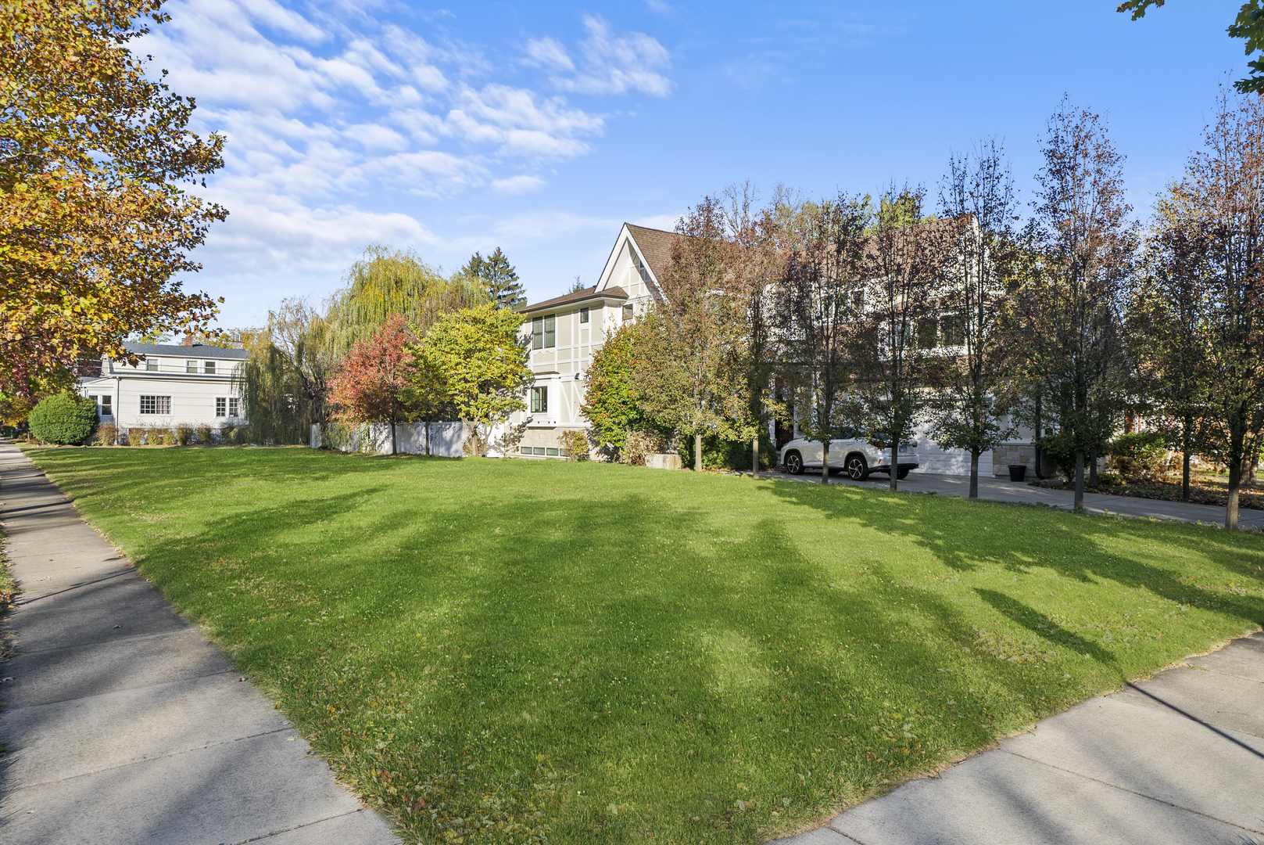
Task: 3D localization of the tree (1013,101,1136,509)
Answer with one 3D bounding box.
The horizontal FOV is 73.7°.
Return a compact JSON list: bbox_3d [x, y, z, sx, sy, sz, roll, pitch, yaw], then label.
[{"bbox_3d":[9.392,-2.495,17.900,2.400,8.680,2.400,0,0,28],"label":"tree"}]

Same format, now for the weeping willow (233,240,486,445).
[{"bbox_3d":[-19.290,-5.552,60.000,16.500,14.050,13.000,0,0,-18],"label":"weeping willow"}]

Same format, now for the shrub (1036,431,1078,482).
[{"bbox_3d":[13.195,1.059,26.200,1.300,1.570,1.300,0,0,27],"label":"shrub"}]

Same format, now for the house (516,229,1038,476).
[{"bbox_3d":[6.900,-3.970,41.200,14.000,11.500,28.500,0,0,-38],"label":"house"}]

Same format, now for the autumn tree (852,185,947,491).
[{"bbox_3d":[7.414,-2.357,23.400,2.500,8.500,2.500,0,0,18],"label":"autumn tree"}]

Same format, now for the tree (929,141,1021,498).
[{"bbox_3d":[8.425,-2.534,20.700,2.200,8.750,2.200,0,0,22],"label":"tree"}]

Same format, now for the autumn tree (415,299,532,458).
[{"bbox_3d":[-8.365,-2.293,44.500,5.900,8.030,5.600,0,0,-11],"label":"autumn tree"}]

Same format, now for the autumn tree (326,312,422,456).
[{"bbox_3d":[-14.515,-2.133,47.300,5.000,7.810,5.000,0,0,-17],"label":"autumn tree"}]

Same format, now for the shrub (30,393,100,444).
[{"bbox_3d":[-35.755,-0.279,53.000,3.750,3.290,3.700,0,0,-34],"label":"shrub"}]

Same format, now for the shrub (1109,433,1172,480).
[{"bbox_3d":[16.555,1.063,27.500,1.800,1.550,1.600,0,0,31],"label":"shrub"}]

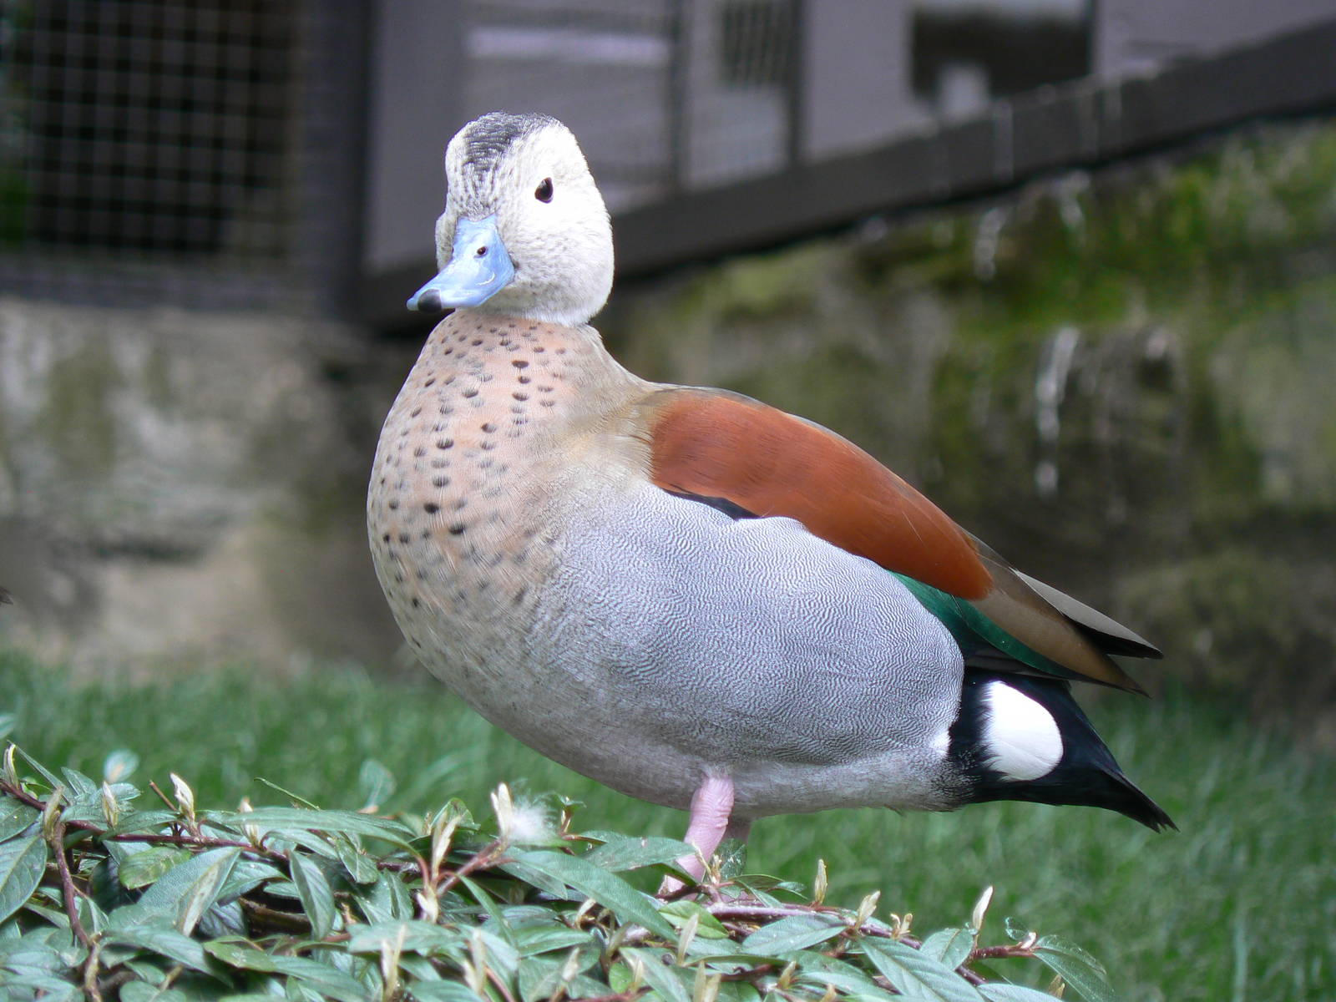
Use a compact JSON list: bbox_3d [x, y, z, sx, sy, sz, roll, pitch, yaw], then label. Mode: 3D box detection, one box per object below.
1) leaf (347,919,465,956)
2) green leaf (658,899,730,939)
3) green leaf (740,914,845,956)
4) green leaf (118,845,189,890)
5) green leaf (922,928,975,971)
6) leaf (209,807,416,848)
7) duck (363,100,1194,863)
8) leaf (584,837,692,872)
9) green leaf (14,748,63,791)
[{"bbox_3d":[-0.074,0.124,2.580,0.035,0.004,0.013,-4,41,-17],"label":"leaf"},{"bbox_3d":[0.007,0.109,2.380,0.021,0.004,0.012,20,42,18],"label":"green leaf"},{"bbox_3d":[0.036,0.126,2.630,0.032,0.004,0.013,-10,44,-18],"label":"green leaf"},{"bbox_3d":[-0.147,0.105,2.630,0.024,0.004,0.012,-21,49,-20],"label":"green leaf"},{"bbox_3d":[0.072,0.117,2.380,0.013,0.004,0.018,16,53,15],"label":"green leaf"},{"bbox_3d":[-0.093,0.086,2.400,0.054,0.007,0.015,5,25,-3],"label":"leaf"},{"bbox_3d":[0.032,0.001,2.680,0.256,0.230,0.118,-1,3,-25],"label":"duck"},{"bbox_3d":[-0.008,0.093,2.400,0.030,0.006,0.013,6,32,3],"label":"leaf"},{"bbox_3d":[-0.182,0.077,2.640,0.004,0.022,0.010,-33,35,20],"label":"green leaf"}]

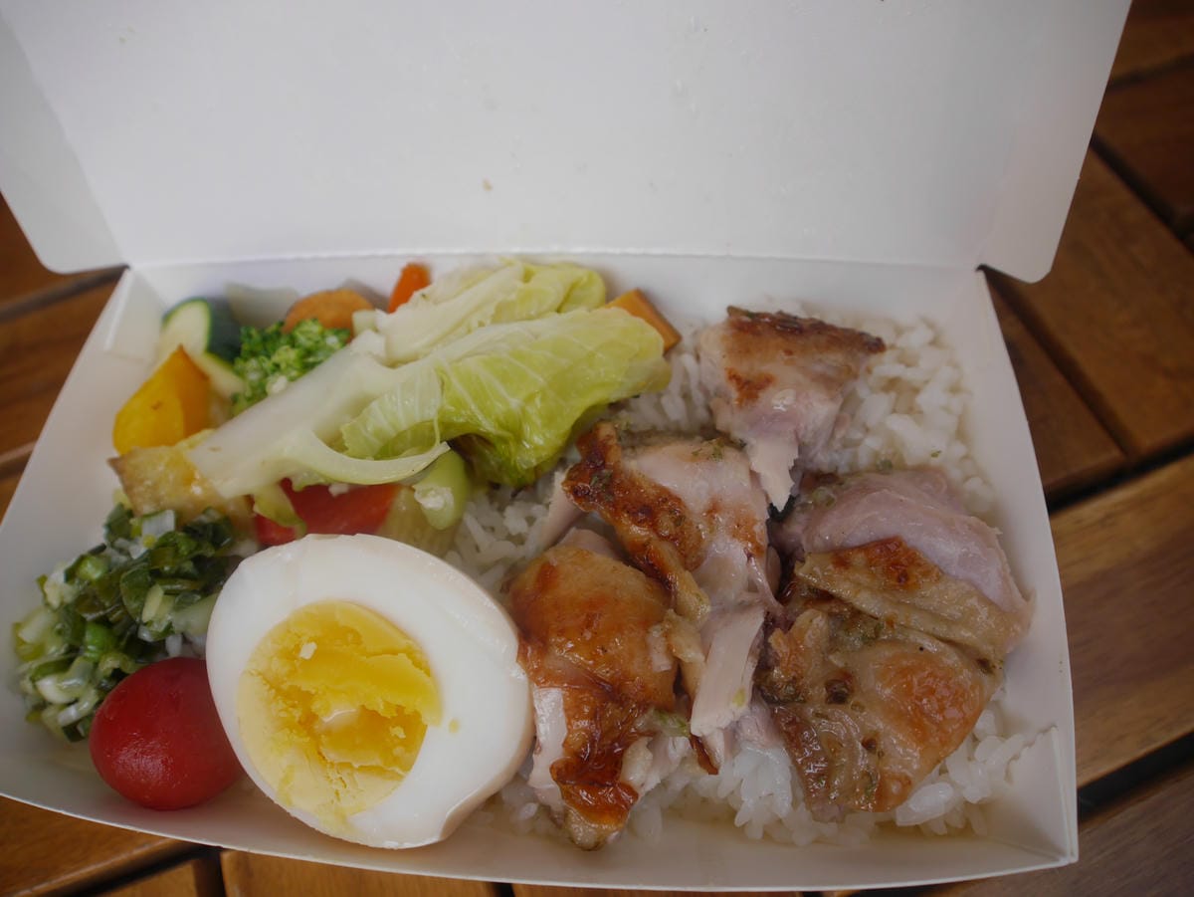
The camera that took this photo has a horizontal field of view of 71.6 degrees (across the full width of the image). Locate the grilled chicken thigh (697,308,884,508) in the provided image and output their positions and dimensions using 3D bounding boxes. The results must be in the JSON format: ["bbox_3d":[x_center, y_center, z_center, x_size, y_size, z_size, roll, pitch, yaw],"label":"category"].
[{"bbox_3d":[0.037,-0.008,0.159,0.033,0.020,0.032,9,62,7],"label":"grilled chicken thigh"}]

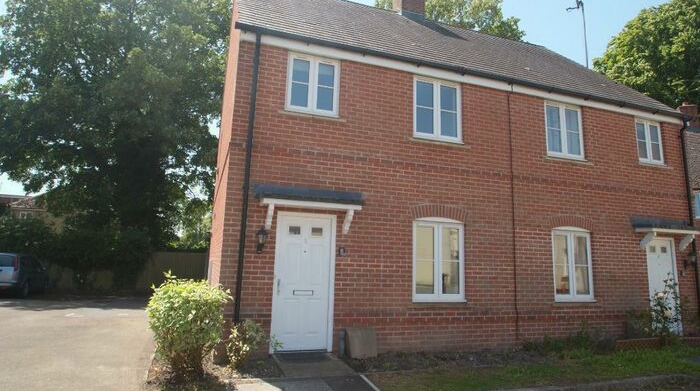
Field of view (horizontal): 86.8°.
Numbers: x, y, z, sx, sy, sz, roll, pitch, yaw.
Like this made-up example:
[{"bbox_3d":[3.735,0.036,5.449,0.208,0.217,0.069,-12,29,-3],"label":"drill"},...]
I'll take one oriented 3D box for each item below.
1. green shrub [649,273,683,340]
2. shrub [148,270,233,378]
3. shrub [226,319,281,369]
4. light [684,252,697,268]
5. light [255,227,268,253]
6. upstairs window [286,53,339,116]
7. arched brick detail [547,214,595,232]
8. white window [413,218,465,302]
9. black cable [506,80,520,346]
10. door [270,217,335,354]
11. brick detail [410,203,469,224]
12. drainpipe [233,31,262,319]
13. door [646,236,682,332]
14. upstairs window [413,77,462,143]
[{"bbox_3d":[6.069,2.180,7.080,0.480,1.300,0.420,5,-10,-16],"label":"green shrub"},{"bbox_3d":[-1.944,1.621,4.652,1.000,1.270,0.950,5,-10,-17],"label":"shrub"},{"bbox_3d":[-1.315,1.989,5.008,0.640,0.600,0.500,5,-10,-16],"label":"shrub"},{"bbox_3d":[7.277,1.377,7.940,0.160,0.360,0.190,5,-10,-16],"label":"light"},{"bbox_3d":[-1.291,0.638,5.374,0.170,0.360,0.200,5,-10,-17],"label":"light"},{"bbox_3d":[-0.608,-1.827,6.173,0.864,1.023,0.090,5,-10,-16],"label":"upstairs window"},{"bbox_3d":[4.346,0.555,7.316,1.120,0.300,0.100,5,-10,-16],"label":"arched brick detail"},{"bbox_3d":[1.523,1.092,6.351,1.020,1.420,0.100,5,-10,-17],"label":"white window"},{"bbox_3d":[3.043,0.228,6.859,0.040,4.740,0.050,5,-9,-17],"label":"black cable"},{"bbox_3d":[-0.697,1.308,5.627,0.930,2.060,0.100,5,-10,-17],"label":"door"},{"bbox_3d":[1.558,0.313,6.458,1.080,0.280,0.110,5,-10,-17],"label":"brick detail"},{"bbox_3d":[-1.546,-0.191,5.550,0.075,4.900,0.090,5,-10,-16],"label":"drainpipe"},{"bbox_3d":[6.601,1.913,7.818,0.930,2.060,0.100,5,-10,-17],"label":"door"},{"bbox_3d":[1.622,-1.565,6.808,0.976,1.177,0.090,5,-10,-16],"label":"upstairs window"}]

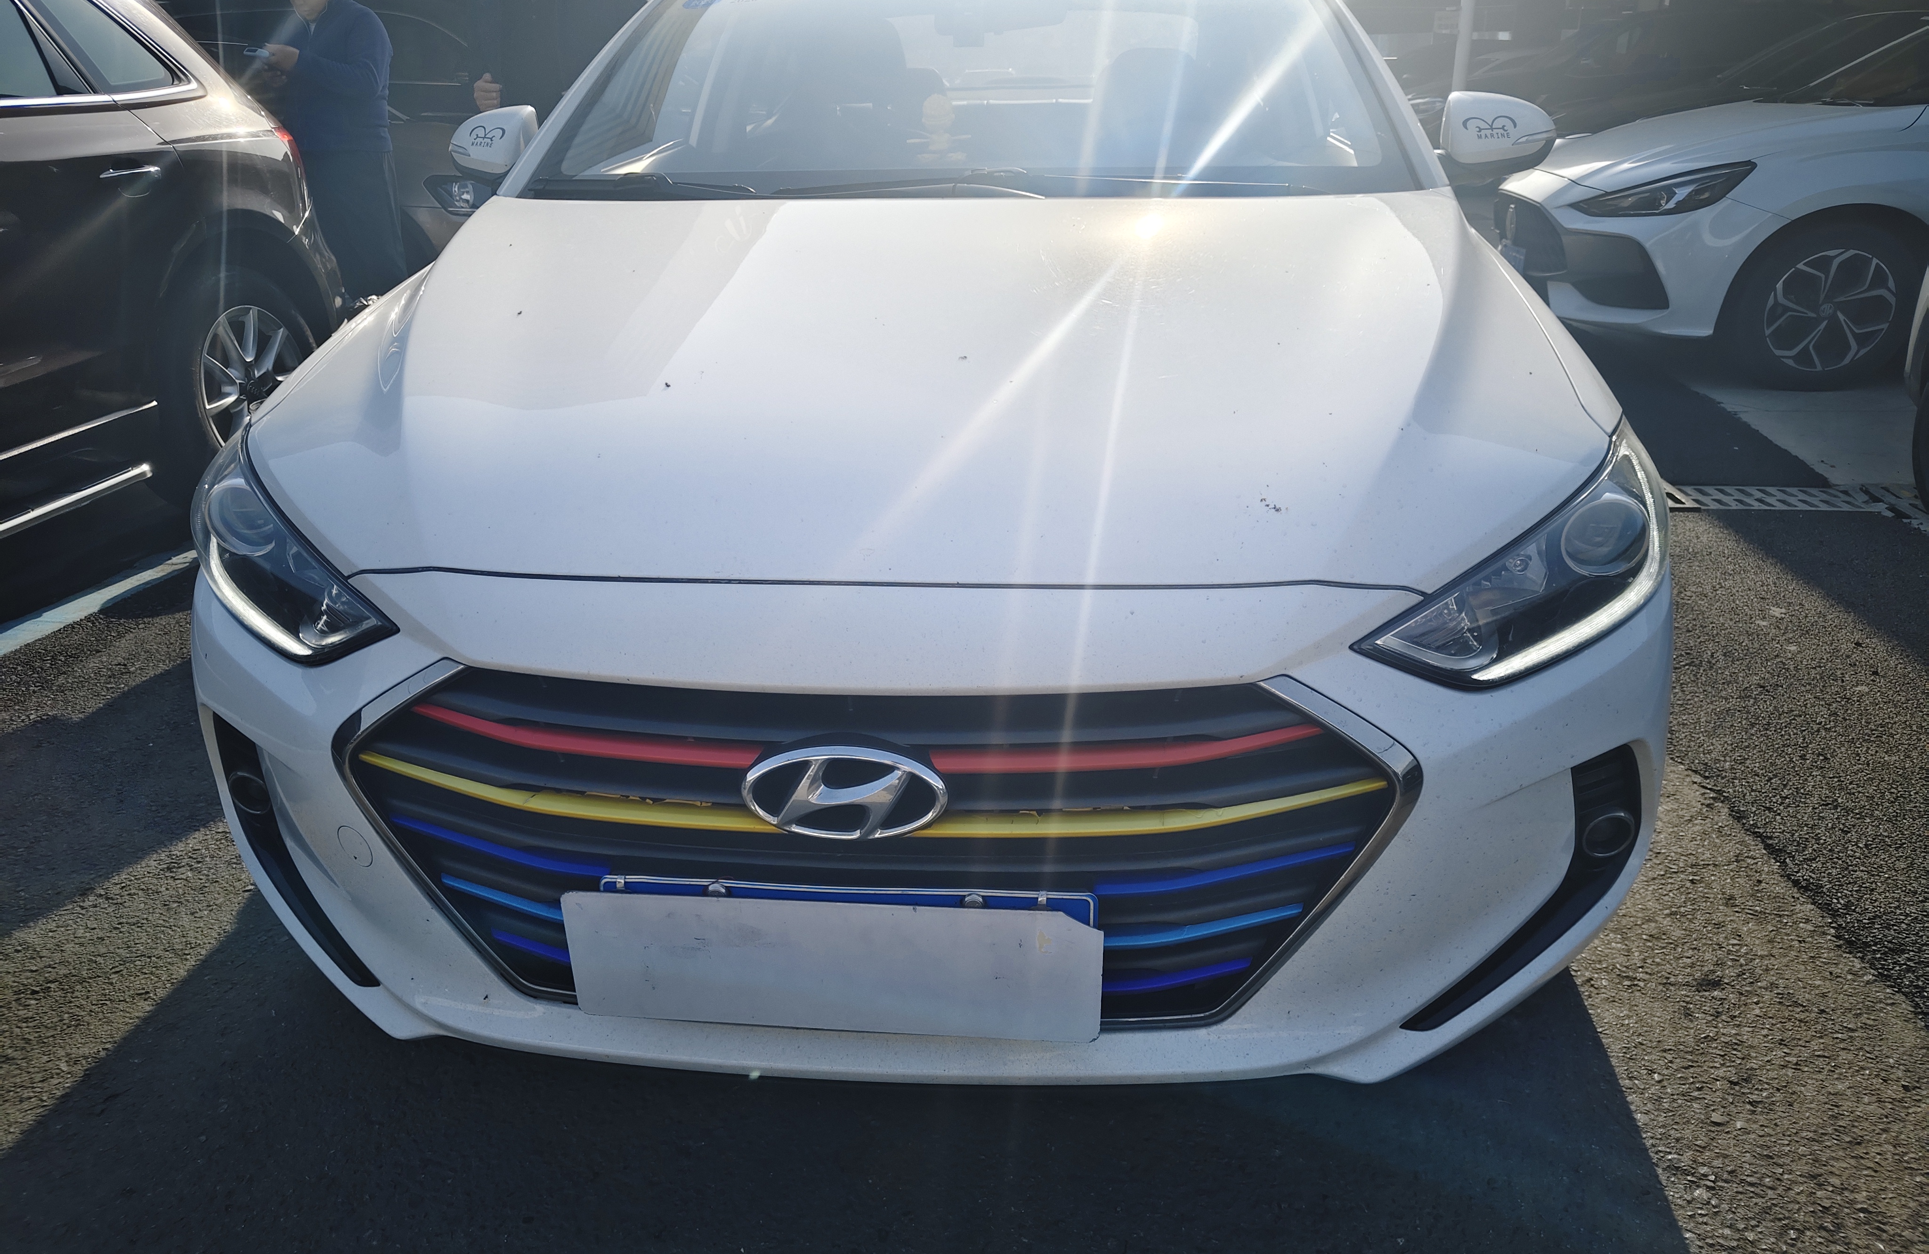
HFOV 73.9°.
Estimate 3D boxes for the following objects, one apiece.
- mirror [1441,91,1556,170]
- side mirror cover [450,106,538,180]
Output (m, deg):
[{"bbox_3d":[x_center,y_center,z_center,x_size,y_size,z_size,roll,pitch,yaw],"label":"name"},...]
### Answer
[{"bbox_3d":[0.964,-0.905,2.337,0.195,0.135,0.115,1,21,5],"label":"mirror"},{"bbox_3d":[-0.909,-0.934,2.499,0.195,0.135,0.115,1,21,5],"label":"side mirror cover"}]

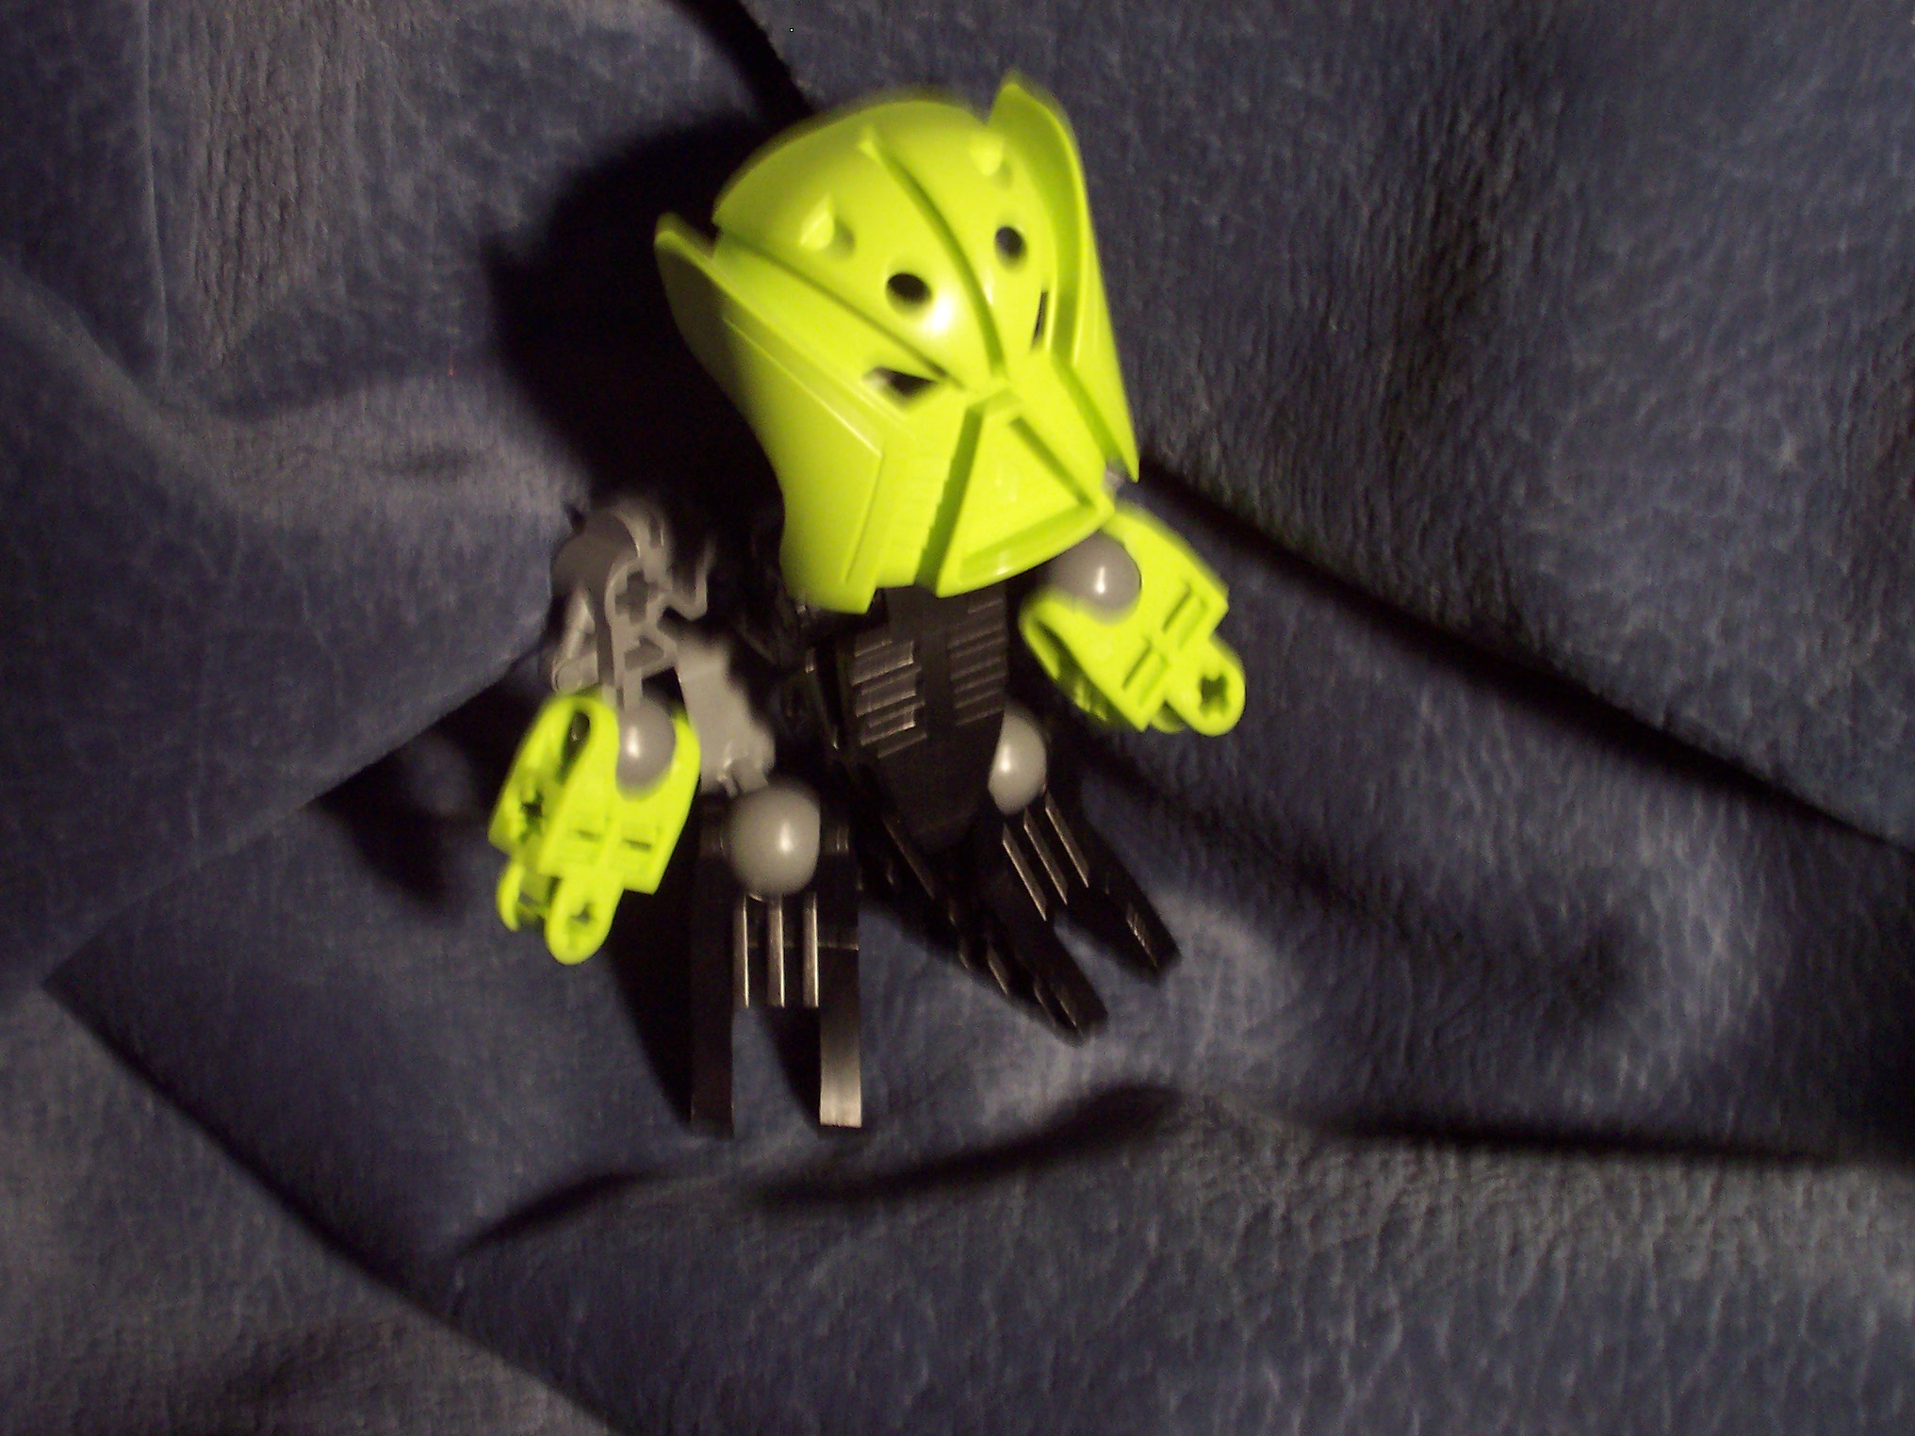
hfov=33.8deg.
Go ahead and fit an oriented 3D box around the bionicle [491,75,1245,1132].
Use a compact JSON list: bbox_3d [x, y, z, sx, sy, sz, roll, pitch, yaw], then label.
[{"bbox_3d":[-0.012,-0.013,0.299,0.072,0.090,0.059,-15,42,-17],"label":"bionicle"}]

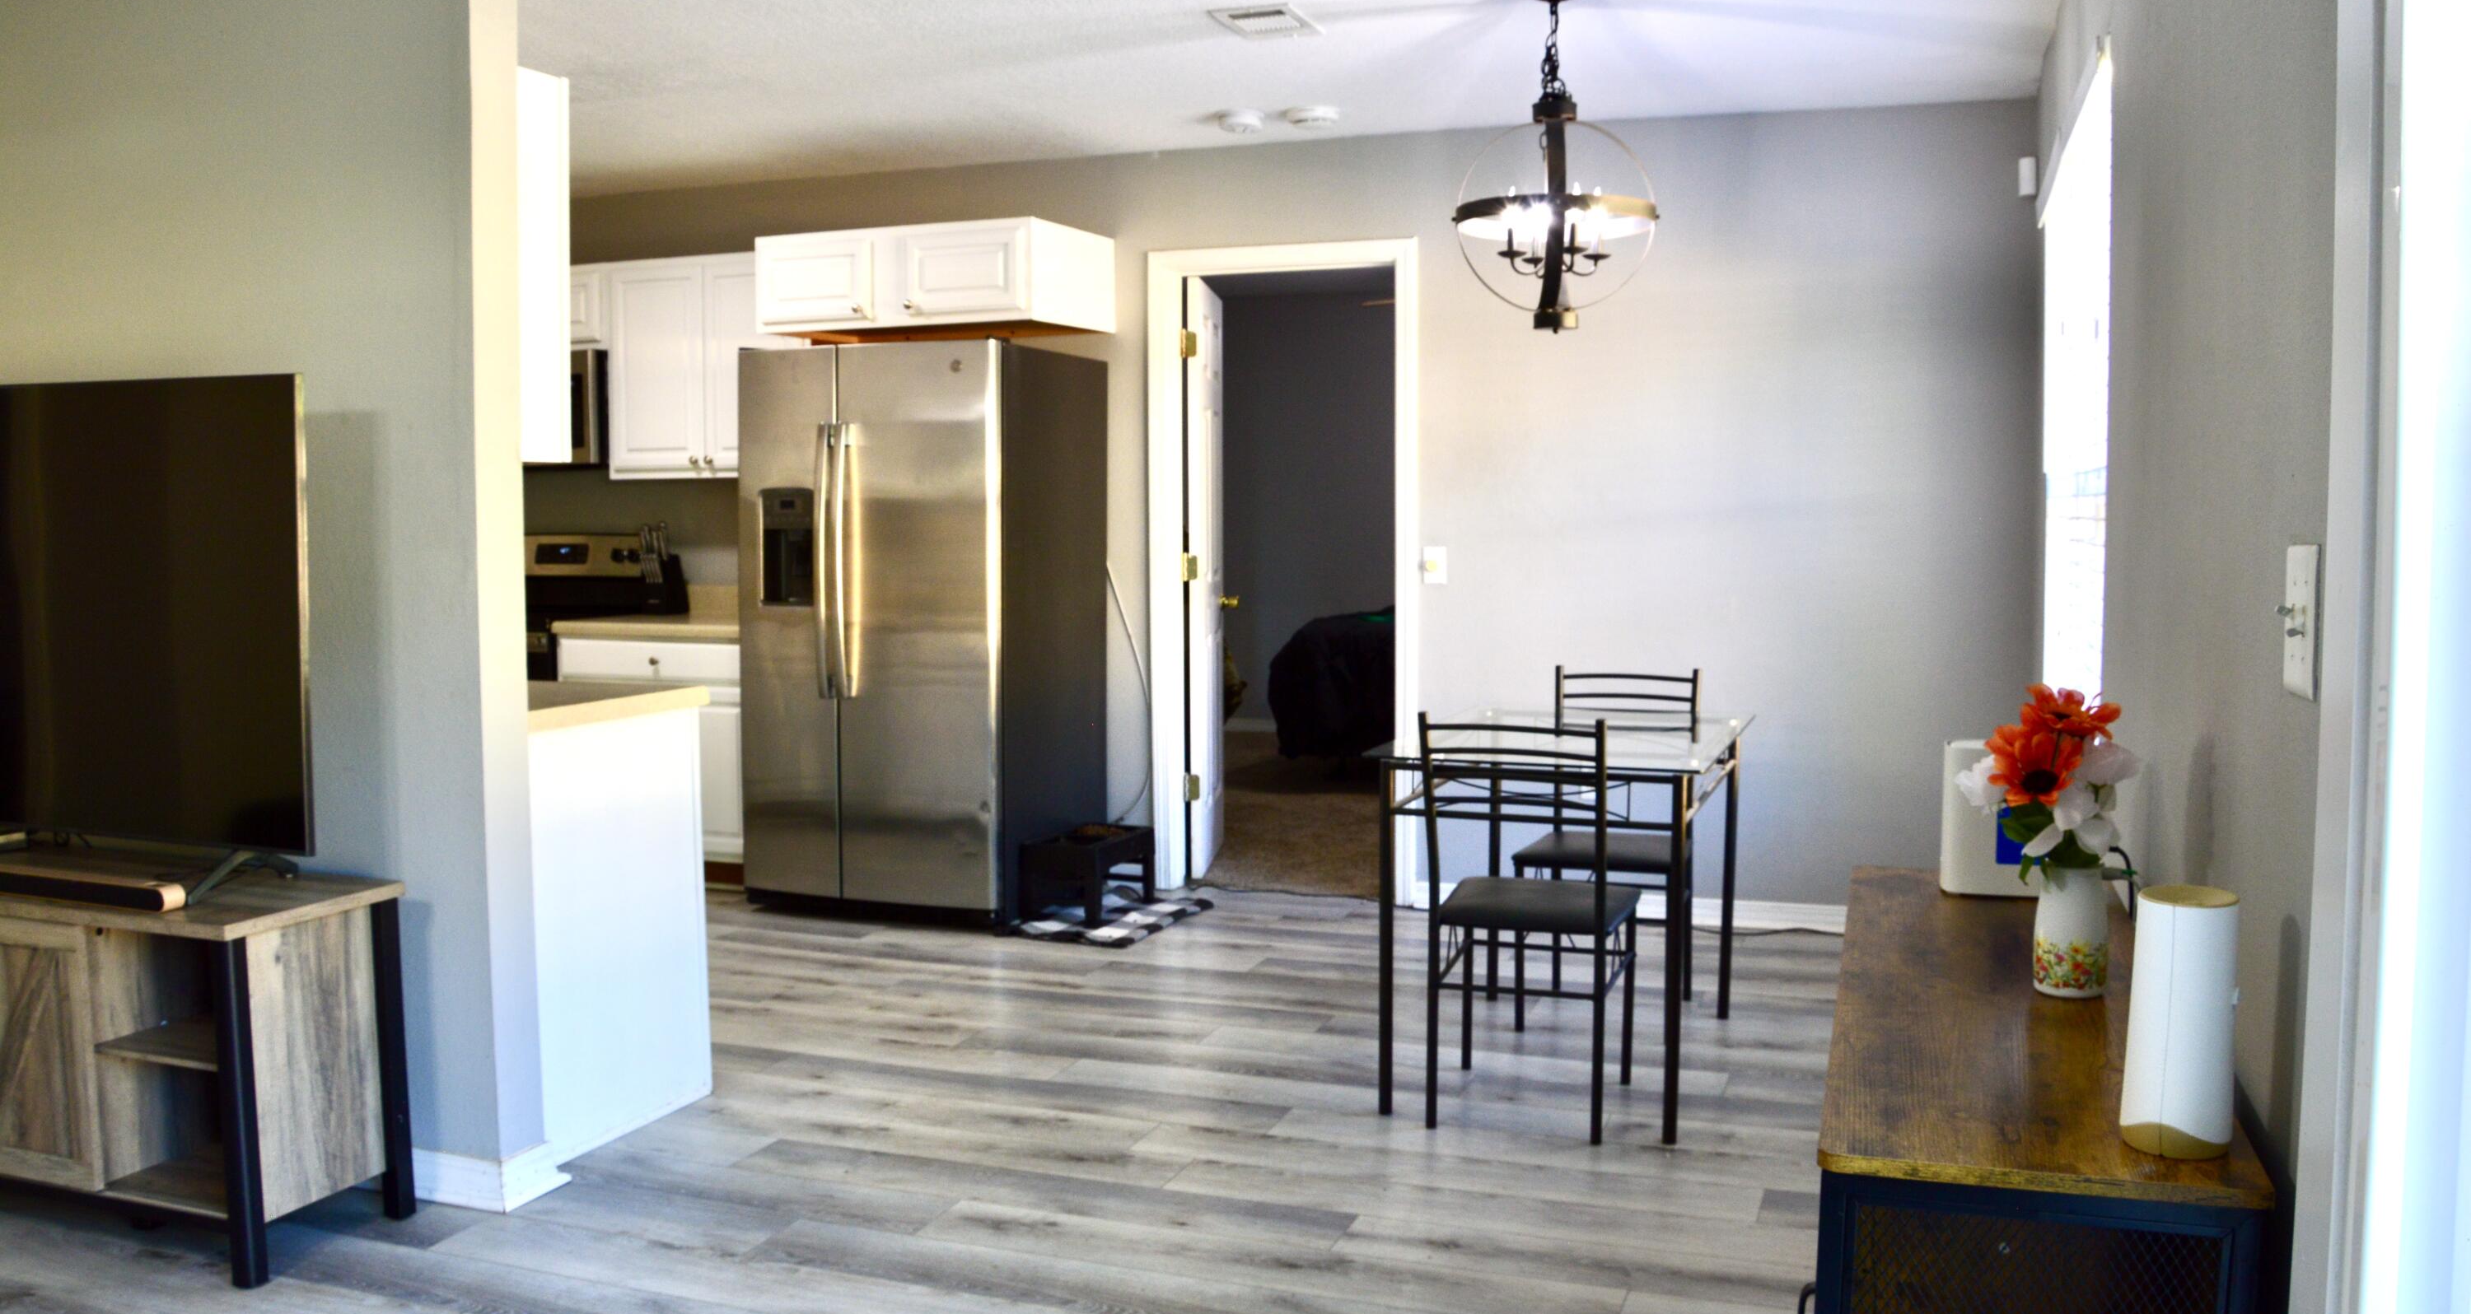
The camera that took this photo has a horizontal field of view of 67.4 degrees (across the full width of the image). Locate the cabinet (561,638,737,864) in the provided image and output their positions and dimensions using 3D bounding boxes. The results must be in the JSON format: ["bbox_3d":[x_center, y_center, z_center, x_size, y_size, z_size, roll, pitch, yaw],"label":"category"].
[{"bbox_3d":[-1.875,0.341,6.621,0.820,0.830,0.620,1,4,20],"label":"cabinet"}]

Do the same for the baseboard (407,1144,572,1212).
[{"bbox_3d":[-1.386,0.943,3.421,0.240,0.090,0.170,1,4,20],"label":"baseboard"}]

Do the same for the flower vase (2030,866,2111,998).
[{"bbox_3d":[0.881,0.287,1.956,0.081,0.129,0.081,1,4,20],"label":"flower vase"}]

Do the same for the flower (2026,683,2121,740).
[{"bbox_3d":[0.885,0.058,1.955,0.100,0.060,0.090,1,4,24],"label":"flower"}]

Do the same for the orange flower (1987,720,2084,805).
[{"bbox_3d":[0.828,0.111,1.920,0.104,0.090,0.070,1,4,23],"label":"orange flower"}]

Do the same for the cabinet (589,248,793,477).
[{"bbox_3d":[-1.770,-0.995,6.455,0.755,0.755,0.330,1,4,20],"label":"cabinet"}]

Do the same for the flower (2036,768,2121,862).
[{"bbox_3d":[0.869,0.163,1.910,0.088,0.095,0.080,1,4,25],"label":"flower"}]

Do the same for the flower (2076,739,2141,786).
[{"bbox_3d":[0.926,0.111,1.965,0.070,0.055,0.065,2,4,25],"label":"flower"}]

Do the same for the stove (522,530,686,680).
[{"bbox_3d":[-2.637,0.177,6.859,0.760,1.200,0.680,1,4,20],"label":"stove"}]

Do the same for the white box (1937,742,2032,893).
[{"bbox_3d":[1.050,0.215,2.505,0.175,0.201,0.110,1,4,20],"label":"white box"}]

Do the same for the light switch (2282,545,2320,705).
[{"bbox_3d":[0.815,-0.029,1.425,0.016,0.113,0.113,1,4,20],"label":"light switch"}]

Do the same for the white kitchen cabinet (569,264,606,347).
[{"bbox_3d":[-2.485,-1.241,6.700,0.763,0.297,0.330,1,4,20],"label":"white kitchen cabinet"}]

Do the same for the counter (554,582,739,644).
[{"bbox_3d":[-1.790,-0.162,6.349,0.800,0.147,0.645,1,4,20],"label":"counter"}]

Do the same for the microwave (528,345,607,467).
[{"bbox_3d":[-2.499,-0.883,6.691,0.760,0.410,0.400,1,4,20],"label":"microwave"}]

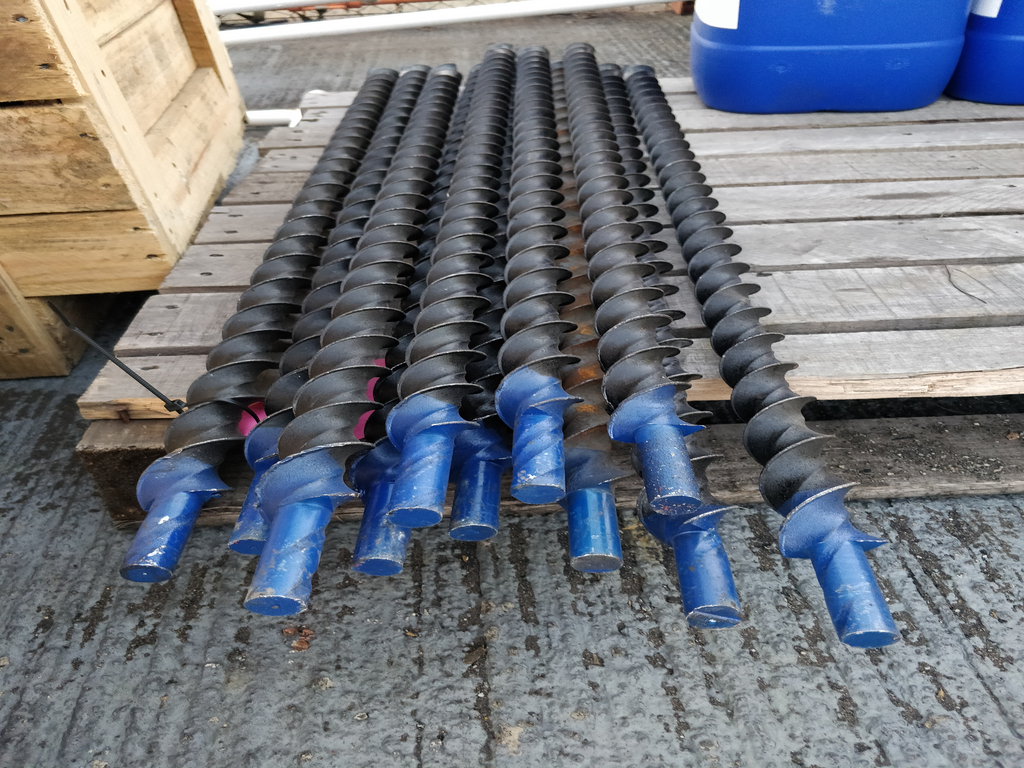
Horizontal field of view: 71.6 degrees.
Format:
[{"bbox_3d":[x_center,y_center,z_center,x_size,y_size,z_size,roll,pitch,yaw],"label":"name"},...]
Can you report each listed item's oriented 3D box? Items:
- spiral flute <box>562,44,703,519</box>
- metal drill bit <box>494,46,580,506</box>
[{"bbox_3d":[0.117,-0.249,0.879,0.068,0.068,1.030,-1,40,1],"label":"spiral flute"},{"bbox_3d":[0.030,-0.253,0.900,0.068,0.068,1.030,-1,40,2],"label":"metal drill bit"}]

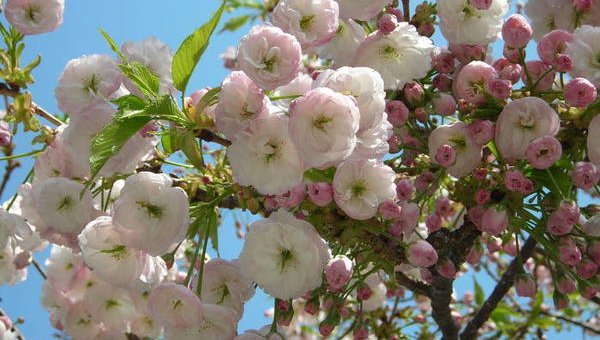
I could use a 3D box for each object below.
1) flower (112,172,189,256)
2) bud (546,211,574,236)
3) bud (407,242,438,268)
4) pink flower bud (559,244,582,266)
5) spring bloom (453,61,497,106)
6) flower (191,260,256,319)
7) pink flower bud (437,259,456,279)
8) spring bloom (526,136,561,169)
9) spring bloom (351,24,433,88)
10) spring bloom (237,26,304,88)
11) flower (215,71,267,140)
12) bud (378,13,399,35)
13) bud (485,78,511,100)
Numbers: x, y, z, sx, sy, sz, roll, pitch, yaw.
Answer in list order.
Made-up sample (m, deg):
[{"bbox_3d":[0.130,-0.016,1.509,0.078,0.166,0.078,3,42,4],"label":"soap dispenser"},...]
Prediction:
[{"bbox_3d":[-0.088,0.026,0.920,0.045,0.050,0.028,-1,14,3],"label":"flower"},{"bbox_3d":[0.163,0.034,0.980,0.017,0.017,0.015,-2,-60,4],"label":"bud"},{"bbox_3d":[0.071,0.049,0.900,0.018,0.015,0.015,25,0,34],"label":"bud"},{"bbox_3d":[0.167,0.052,0.960,0.015,0.013,0.016,4,20,-11],"label":"pink flower bud"},{"bbox_3d":[0.110,-0.054,0.980,0.029,0.029,0.024,0,14,0],"label":"spring bloom"},{"bbox_3d":[-0.046,0.074,0.970,0.040,0.040,0.024,1,11,-3],"label":"flower"},{"bbox_3d":[0.093,0.063,0.990,0.012,0.015,0.012,7,-47,-15],"label":"pink flower bud"},{"bbox_3d":[0.144,-0.010,0.920,0.021,0.019,0.018,0,14,0],"label":"spring bloom"},{"bbox_3d":[0.057,-0.069,0.950,0.050,0.042,0.030,3,20,-7],"label":"spring bloom"},{"bbox_3d":[-0.018,-0.068,0.940,0.039,0.039,0.028,1,7,-2],"label":"spring bloom"},{"bbox_3d":[-0.036,-0.039,0.940,0.034,0.041,0.030,3,20,-7],"label":"flower"},{"bbox_3d":[0.053,-0.087,0.930,0.012,0.015,0.013,-4,-67,8],"label":"bud"},{"bbox_3d":[0.120,-0.049,0.940,0.017,0.015,0.017,2,14,-7],"label":"bud"}]

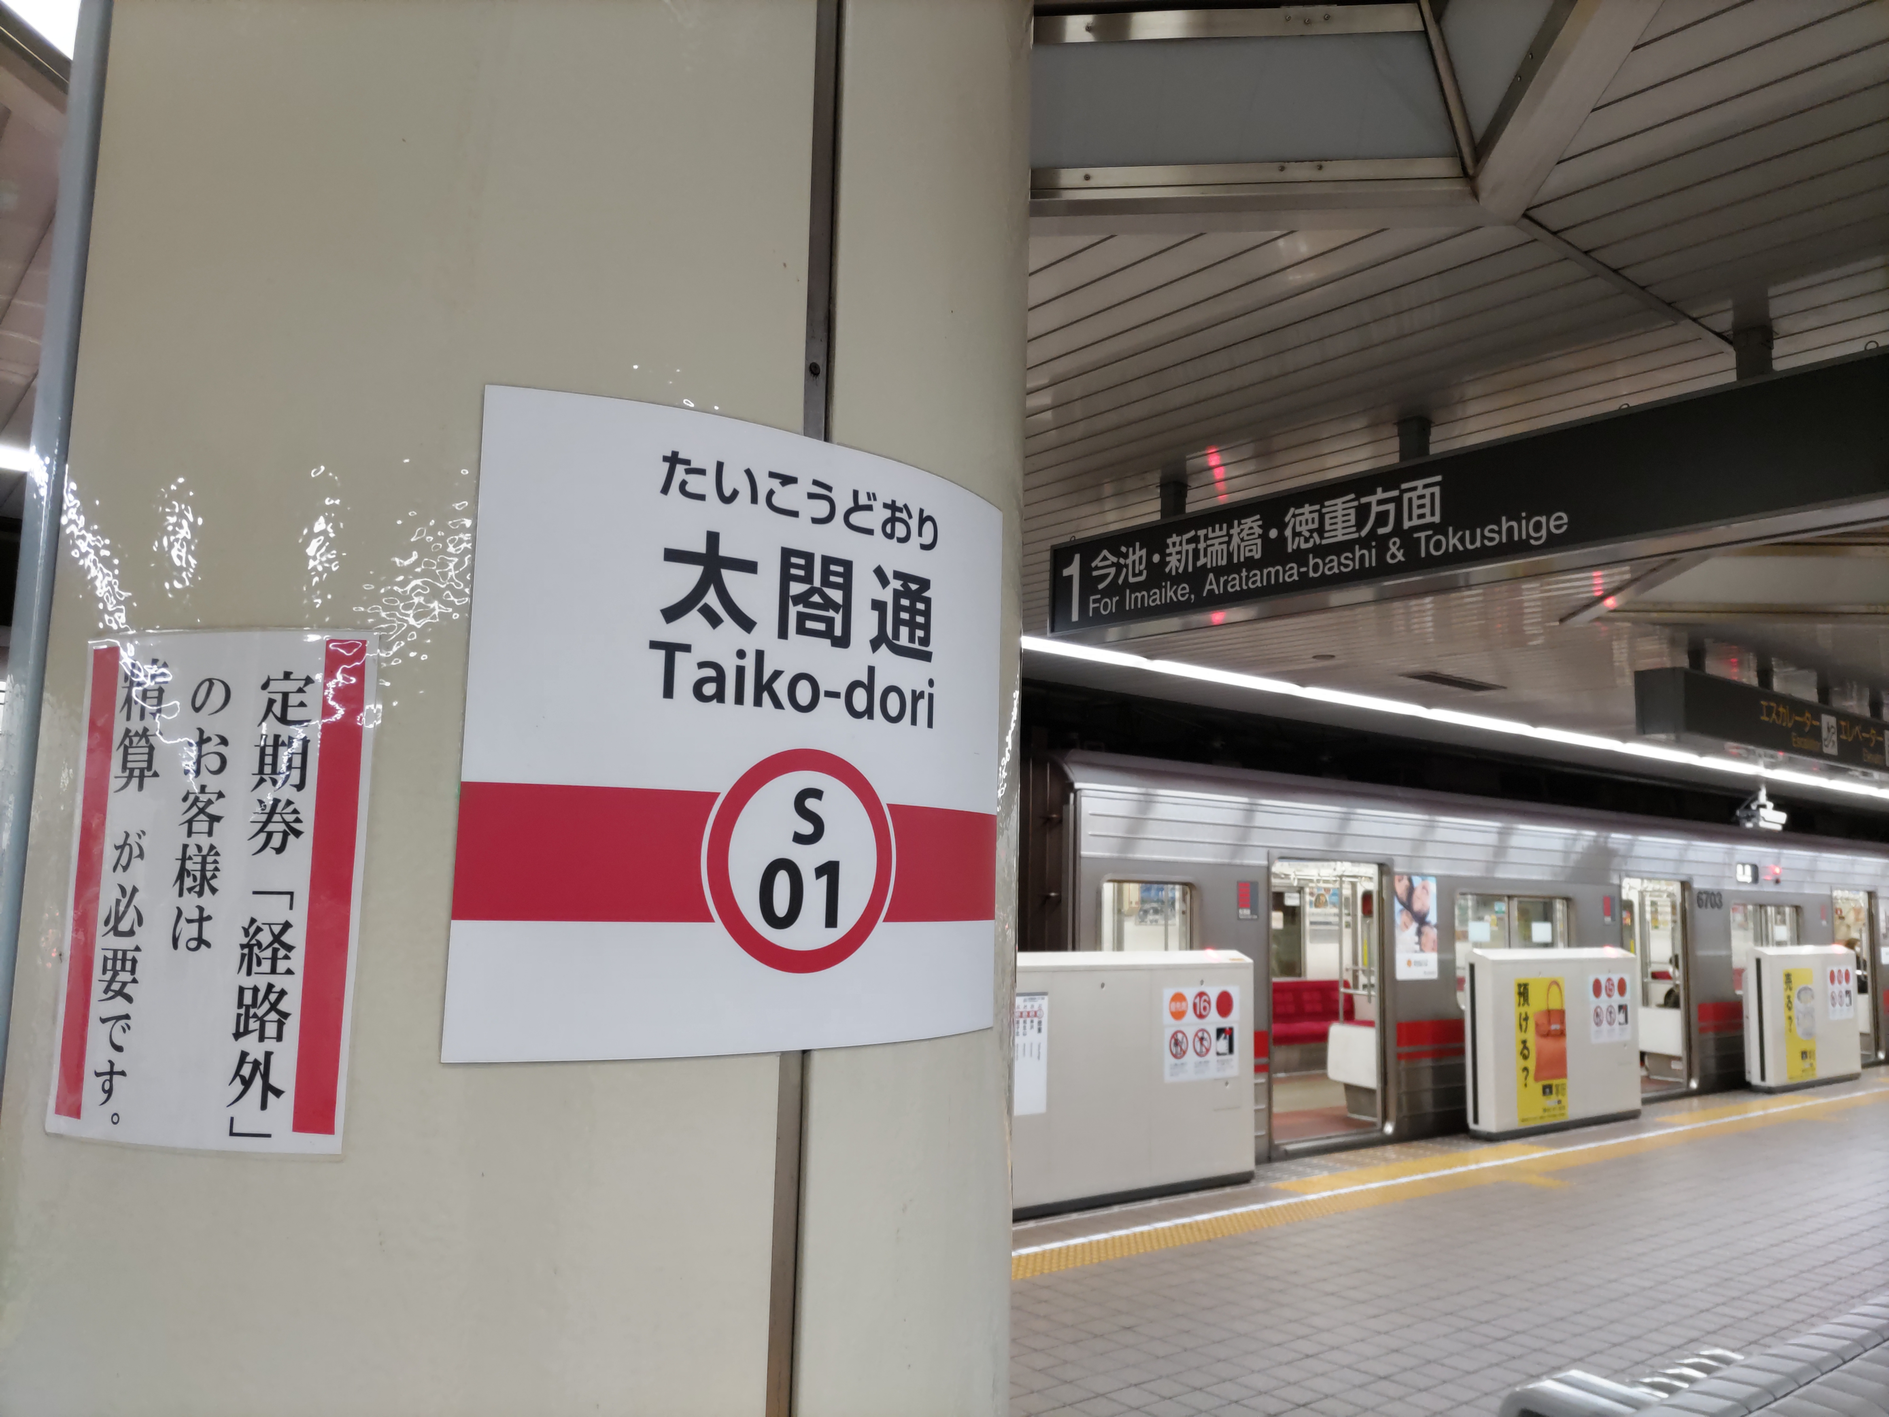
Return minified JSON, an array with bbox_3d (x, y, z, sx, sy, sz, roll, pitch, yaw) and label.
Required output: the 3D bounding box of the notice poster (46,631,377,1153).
[{"bbox_3d":[-0.436,0.104,0.834,0.209,0.299,0.013,-1,-7,15],"label":"notice poster"}]

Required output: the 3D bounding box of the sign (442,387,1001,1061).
[{"bbox_3d":[-0.102,0.021,0.950,0.425,0.401,0.058,7,-9,-40],"label":"sign"}]

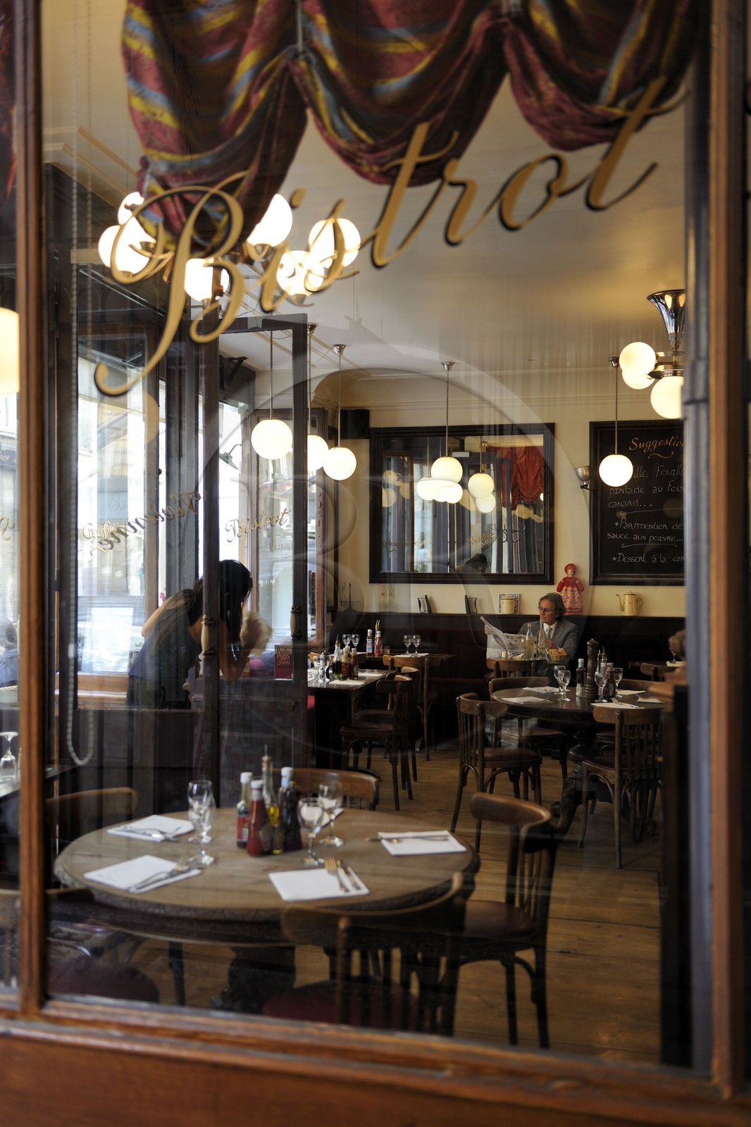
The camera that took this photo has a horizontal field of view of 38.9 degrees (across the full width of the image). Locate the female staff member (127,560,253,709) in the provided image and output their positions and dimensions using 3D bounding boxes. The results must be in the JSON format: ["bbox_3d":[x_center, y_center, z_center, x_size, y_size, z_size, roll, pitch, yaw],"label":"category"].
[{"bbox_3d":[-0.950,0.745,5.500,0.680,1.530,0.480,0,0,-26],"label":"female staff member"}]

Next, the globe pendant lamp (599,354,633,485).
[{"bbox_3d":[1.855,-1.089,8.200,0.255,0.985,0.255,0,0,14],"label":"globe pendant lamp"}]

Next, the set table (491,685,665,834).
[{"bbox_3d":[1.231,1.168,6.275,1.120,0.752,1.120,0,0,14],"label":"set table"}]

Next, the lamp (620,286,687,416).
[{"bbox_3d":[1.726,-1.178,6.130,0.680,0.700,0.680,0,0,11],"label":"lamp"}]

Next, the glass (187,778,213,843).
[{"bbox_3d":[-0.483,0.680,2.925,0.069,0.158,0.069,0,0,-9],"label":"glass"}]

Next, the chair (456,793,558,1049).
[{"bbox_3d":[0.279,1.130,3.139,0.500,0.810,0.440,0,0,-10],"label":"chair"}]

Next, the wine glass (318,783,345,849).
[{"bbox_3d":[-0.119,0.682,2.900,0.069,0.158,0.069,0,0,-2],"label":"wine glass"}]

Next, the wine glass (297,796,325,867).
[{"bbox_3d":[-0.166,0.698,2.779,0.071,0.167,0.071,0,0,0],"label":"wine glass"}]

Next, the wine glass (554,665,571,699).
[{"bbox_3d":[1.115,0.709,6.342,0.070,0.166,0.070,0,0,14],"label":"wine glass"}]

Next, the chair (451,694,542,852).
[{"bbox_3d":[0.675,1.120,5.810,0.480,0.785,0.420,0,0,-14],"label":"chair"}]

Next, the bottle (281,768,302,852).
[{"bbox_3d":[-0.227,0.655,2.835,0.056,0.210,0.056,0,0,-5],"label":"bottle"}]

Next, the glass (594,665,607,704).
[{"bbox_3d":[1.228,0.668,5.790,0.069,0.158,0.069,0,0,11],"label":"glass"}]

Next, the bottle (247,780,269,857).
[{"bbox_3d":[-0.314,0.676,2.845,0.059,0.188,0.059,0,0,-6],"label":"bottle"}]

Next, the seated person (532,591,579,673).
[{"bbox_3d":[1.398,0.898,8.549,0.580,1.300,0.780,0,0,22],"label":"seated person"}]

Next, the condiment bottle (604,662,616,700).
[{"bbox_3d":[1.303,0.650,5.910,0.057,0.190,0.057,0,0,9],"label":"condiment bottle"}]

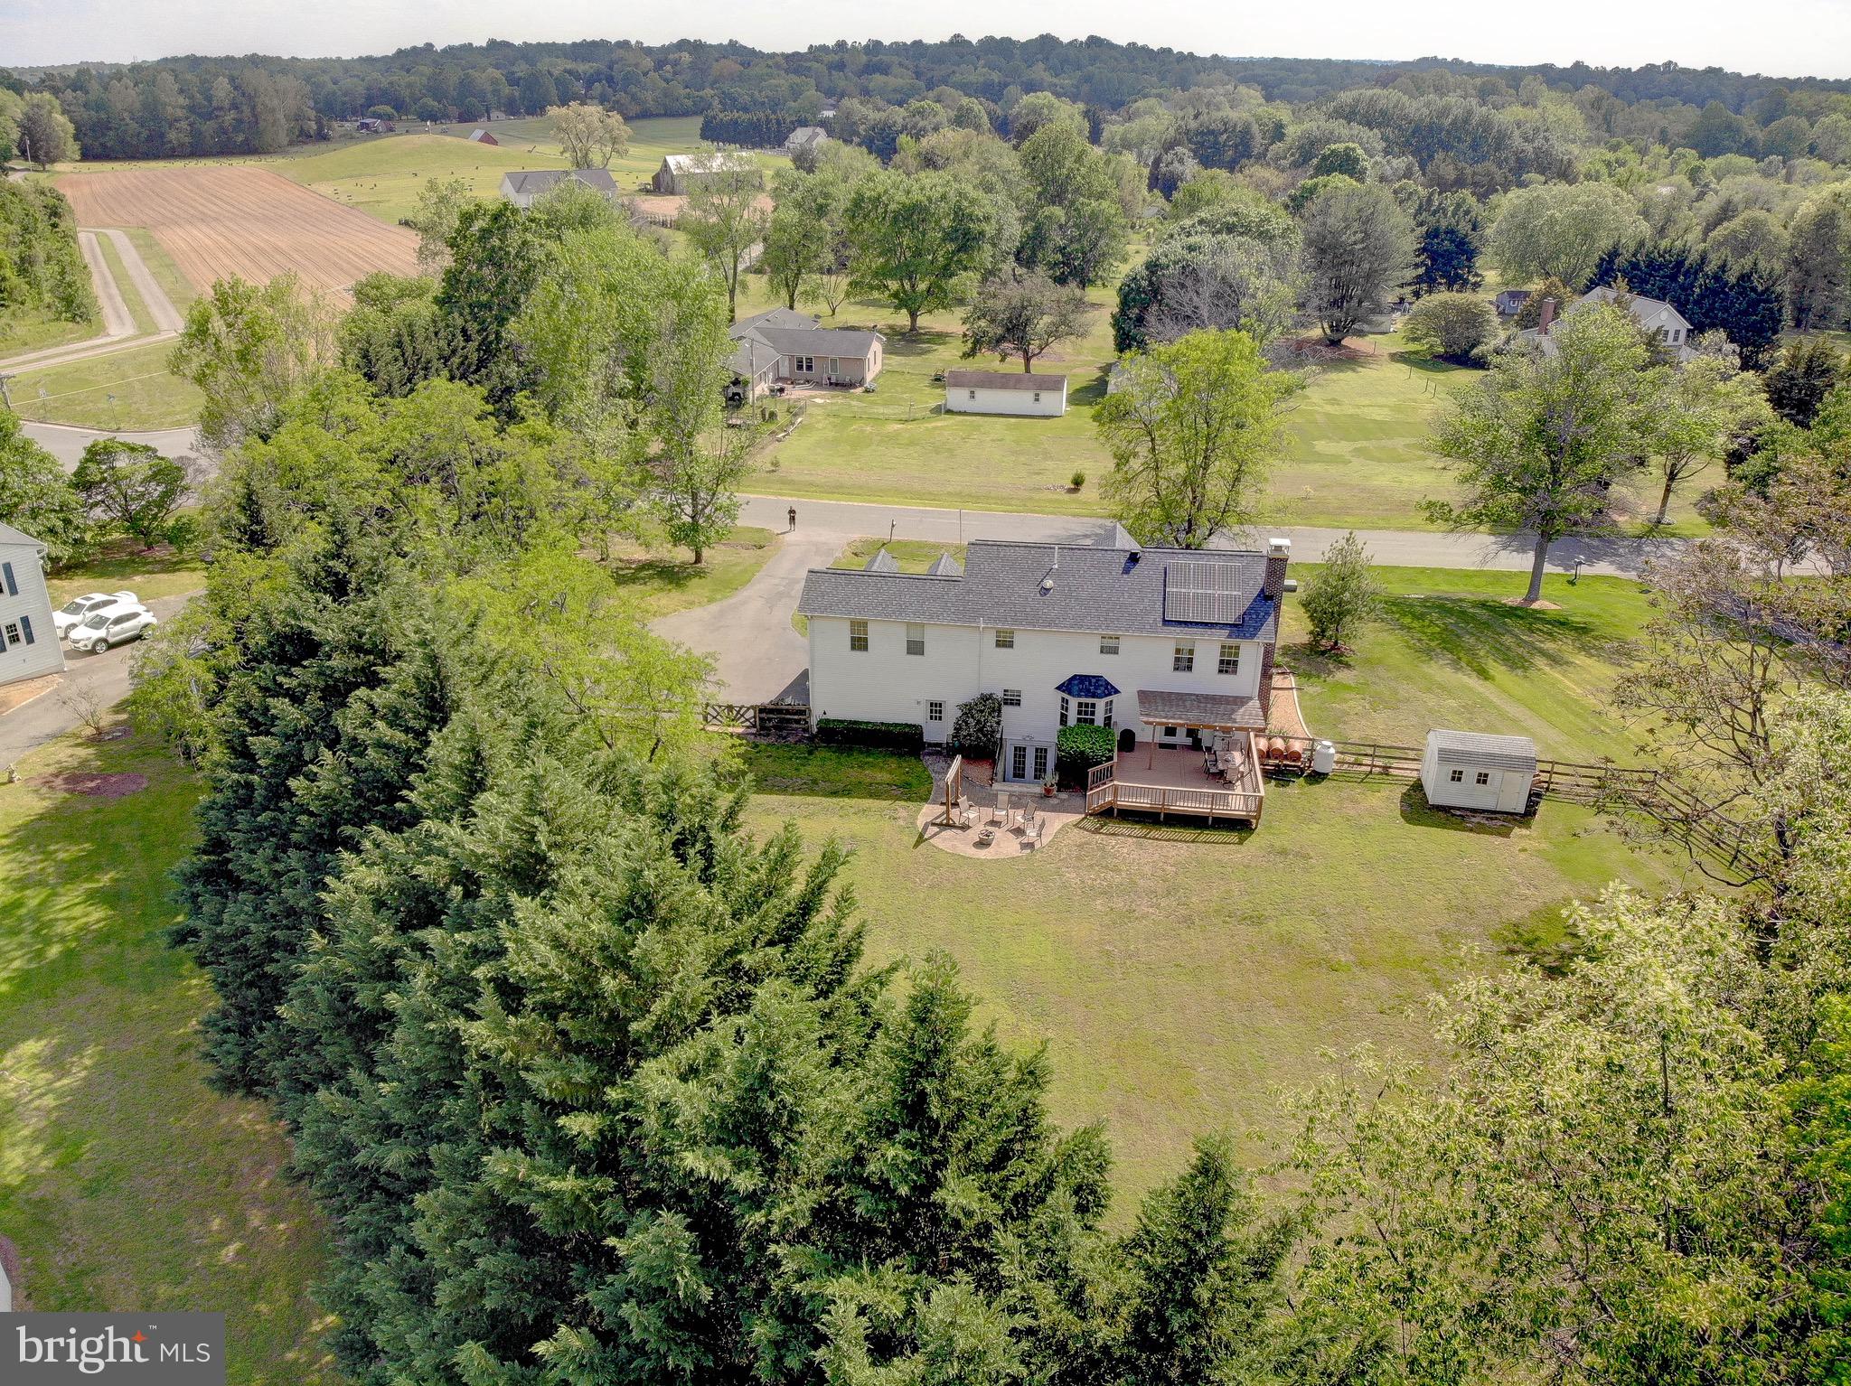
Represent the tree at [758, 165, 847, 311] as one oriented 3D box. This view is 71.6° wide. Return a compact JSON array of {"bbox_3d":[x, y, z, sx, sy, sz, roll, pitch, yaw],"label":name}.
[{"bbox_3d":[-13.340,-50.800,144.020,9.700,15.330,9.700,0,26,0],"label":"tree"}]

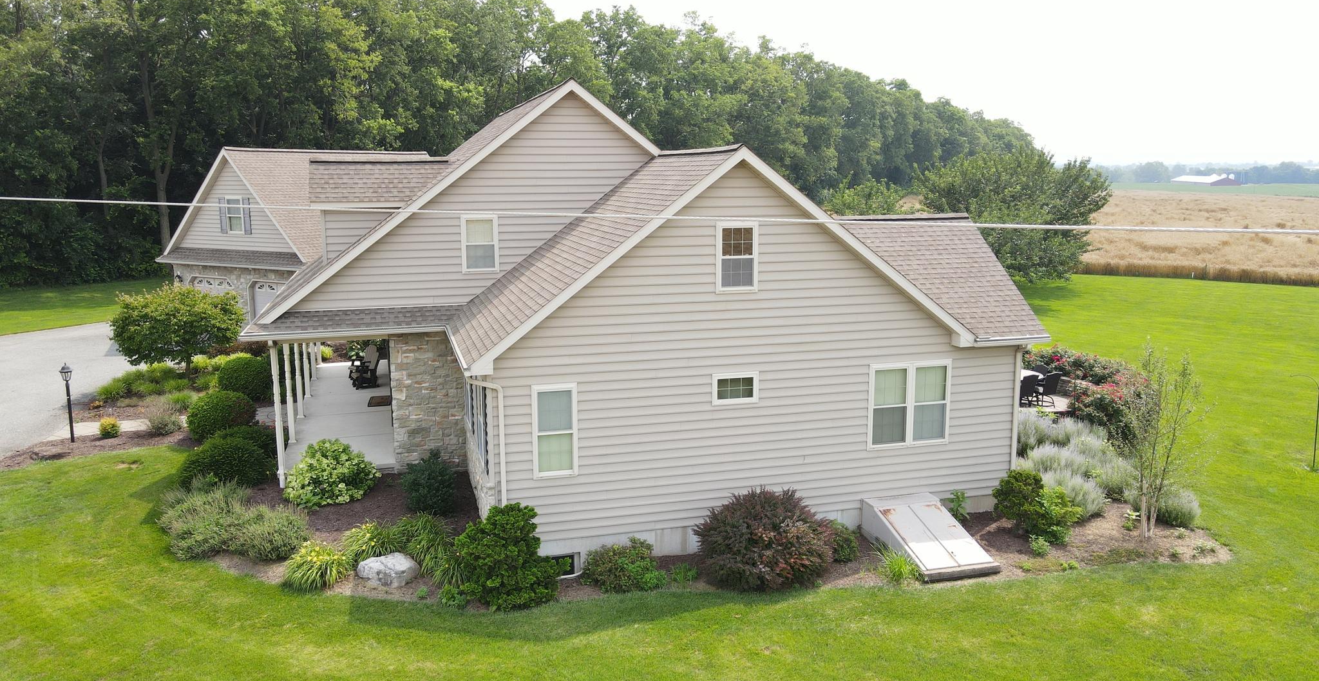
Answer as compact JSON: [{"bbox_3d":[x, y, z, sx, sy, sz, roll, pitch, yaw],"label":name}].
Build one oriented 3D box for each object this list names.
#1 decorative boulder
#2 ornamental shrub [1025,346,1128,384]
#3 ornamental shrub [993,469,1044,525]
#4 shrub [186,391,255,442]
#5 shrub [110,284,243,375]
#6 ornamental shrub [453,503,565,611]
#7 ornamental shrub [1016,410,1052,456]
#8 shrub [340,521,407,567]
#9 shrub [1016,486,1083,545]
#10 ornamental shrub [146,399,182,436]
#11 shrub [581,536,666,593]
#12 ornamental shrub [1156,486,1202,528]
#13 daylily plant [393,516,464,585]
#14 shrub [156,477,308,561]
[{"bbox_3d":[-4.225,3.551,14.202,1.005,0.443,0.670,-3,10,-16],"label":"decorative boulder"},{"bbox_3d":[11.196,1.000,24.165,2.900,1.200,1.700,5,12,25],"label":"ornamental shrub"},{"bbox_3d":[6.575,2.896,16.711,0.906,1.070,0.906,4,11,22],"label":"ornamental shrub"},{"bbox_3d":[-10.161,1.685,21.190,1.470,1.079,1.470,-3,11,-16],"label":"shrub"},{"bbox_3d":[-15.036,-0.269,28.638,3.743,3.054,3.644,-3,10,-16],"label":"shrub"},{"bbox_3d":[-2.244,3.159,13.591,1.655,1.478,1.478,-3,10,-16],"label":"ornamental shrub"},{"bbox_3d":[8.344,2.044,20.642,0.996,0.939,0.996,-3,11,-16],"label":"ornamental shrub"},{"bbox_3d":[-4.861,3.474,15.567,1.070,0.699,1.070,-4,11,-18],"label":"shrub"},{"bbox_3d":[6.632,2.946,15.461,1.034,0.916,0.985,-3,10,-16],"label":"shrub"},{"bbox_3d":[-13.088,2.026,24.158,0.828,0.958,0.828,-6,11,-29],"label":"ornamental shrub"},{"bbox_3d":[-0.587,3.616,14.765,1.372,0.735,1.166,-3,10,-14],"label":"shrub"},{"bbox_3d":[9.533,3.059,16.831,0.772,0.699,0.772,6,12,30],"label":"ornamental shrub"},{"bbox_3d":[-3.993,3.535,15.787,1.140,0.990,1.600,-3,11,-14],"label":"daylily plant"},{"bbox_3d":[-7.486,3.189,16.146,2.419,1.000,2.298,-5,11,-26],"label":"shrub"}]

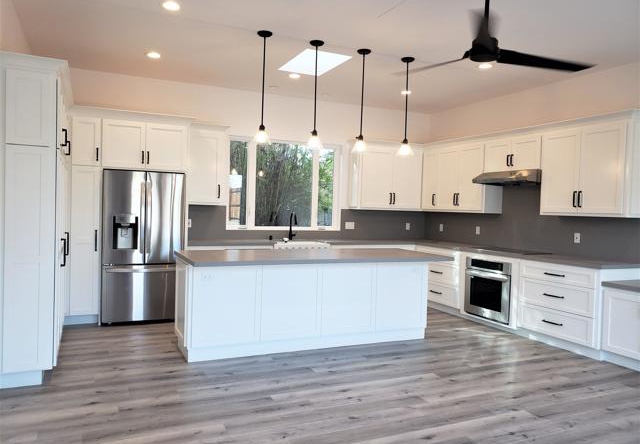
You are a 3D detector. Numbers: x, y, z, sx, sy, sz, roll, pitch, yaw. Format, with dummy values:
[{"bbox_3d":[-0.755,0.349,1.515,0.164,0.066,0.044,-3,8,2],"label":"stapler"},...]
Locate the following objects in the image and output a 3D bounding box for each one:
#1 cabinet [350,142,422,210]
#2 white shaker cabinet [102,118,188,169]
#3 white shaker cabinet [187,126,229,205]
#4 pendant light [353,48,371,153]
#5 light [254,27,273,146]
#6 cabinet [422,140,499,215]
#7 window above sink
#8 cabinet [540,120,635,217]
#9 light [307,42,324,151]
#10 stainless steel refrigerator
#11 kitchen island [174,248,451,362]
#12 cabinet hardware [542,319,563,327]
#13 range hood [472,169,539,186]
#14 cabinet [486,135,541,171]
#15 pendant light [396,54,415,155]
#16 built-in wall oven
[{"bbox_3d":[1.048,-0.679,7.490,1.130,1.010,0.336,1,2,-25],"label":"cabinet"},{"bbox_3d":[-2.134,-0.898,5.856,0.975,0.555,0.596,1,2,-25],"label":"white shaker cabinet"},{"bbox_3d":[-1.514,-0.722,6.295,0.535,1.015,0.336,1,2,-25],"label":"white shaker cabinet"},{"bbox_3d":[0.443,-1.257,5.015,0.165,1.055,0.165,2,2,0],"label":"pendant light"},{"bbox_3d":[-0.537,-1.288,4.622,0.185,1.086,0.185,1,2,-24],"label":"light"},{"bbox_3d":[2.098,-0.606,7.187,0.345,0.955,1.380,1,2,-24],"label":"cabinet"},{"bbox_3d":[-0.464,-0.525,6.971,1.758,1.294,0.100,1,2,-25],"label":"window above sink"},{"bbox_3d":[2.975,-0.533,5.258,0.345,0.955,1.040,1,2,-24],"label":"cabinet"},{"bbox_3d":[-0.038,-1.281,4.849,0.185,1.086,0.185,1,1,0],"label":"light"},{"bbox_3d":[-2.217,0.298,6.004,0.915,1.790,0.740,1,2,-24],"label":"stainless steel refrigerator"},{"bbox_3d":[-0.037,0.796,5.005,2.735,0.915,1.000,1,2,-25],"label":"kitchen island"},{"bbox_3d":[2.482,1.077,5.120,0.035,0.015,0.250,1,2,-24],"label":"cabinet hardware"},{"bbox_3d":[2.480,-0.557,6.093,0.530,0.145,0.910,1,2,-24],"label":"range hood"},{"bbox_3d":[2.530,-0.829,6.040,0.325,0.415,0.890,1,2,-25],"label":"cabinet"},{"bbox_3d":[0.958,-1.267,5.303,0.185,1.086,0.185,1,1,0],"label":"pendant light"},{"bbox_3d":[2.300,0.828,6.031,0.600,0.720,0.755,1,2,-25],"label":"built-in wall oven"}]

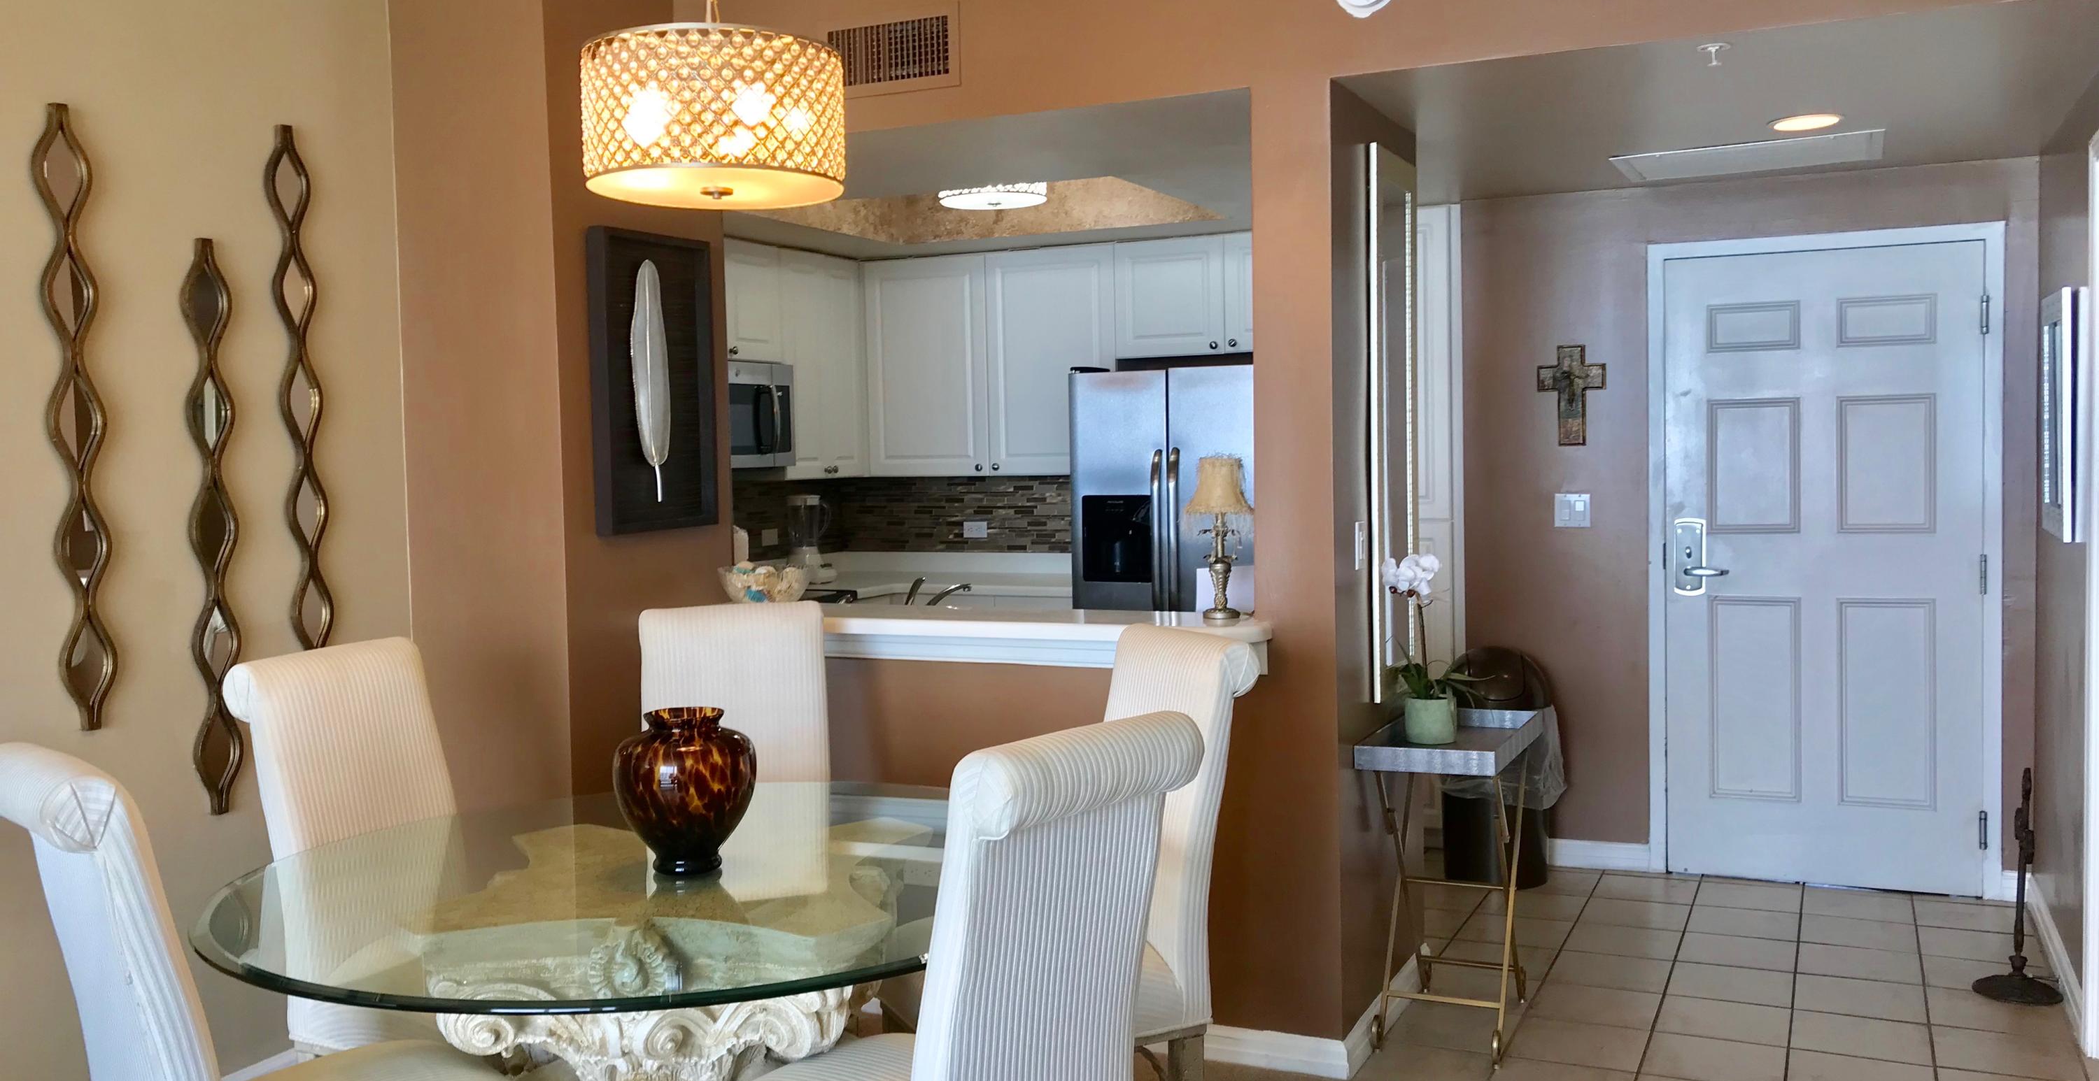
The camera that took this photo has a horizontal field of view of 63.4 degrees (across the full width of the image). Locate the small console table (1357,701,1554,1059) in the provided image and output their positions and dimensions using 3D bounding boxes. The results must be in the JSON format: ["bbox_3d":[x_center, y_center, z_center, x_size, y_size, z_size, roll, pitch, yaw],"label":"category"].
[{"bbox_3d":[1.008,0.835,4.214,0.320,0.752,0.660,1,4,25],"label":"small console table"}]

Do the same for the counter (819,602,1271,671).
[{"bbox_3d":[-0.210,0.236,4.138,1.540,0.115,0.340,1,4,25],"label":"counter"}]

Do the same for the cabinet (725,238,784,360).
[{"bbox_3d":[-1.358,-0.909,6.401,0.330,0.450,0.760,0,4,25],"label":"cabinet"}]

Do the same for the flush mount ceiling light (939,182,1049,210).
[{"bbox_3d":[-0.194,-1.284,5.873,0.390,0.210,0.390,0,4,25],"label":"flush mount ceiling light"}]

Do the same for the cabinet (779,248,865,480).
[{"bbox_3d":[-1.052,-0.709,6.954,0.330,0.897,0.620,1,4,25],"label":"cabinet"}]

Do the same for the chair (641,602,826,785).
[{"bbox_3d":[-0.729,0.725,3.927,0.450,1.090,0.660,-2,3,-7],"label":"chair"}]

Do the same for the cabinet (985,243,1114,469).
[{"bbox_3d":[0.075,-0.729,6.946,0.572,0.907,0.330,1,4,25],"label":"cabinet"}]

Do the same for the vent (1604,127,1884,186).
[{"bbox_3d":[2.057,-1.130,5.001,0.715,0.030,0.550,1,4,25],"label":"vent"}]

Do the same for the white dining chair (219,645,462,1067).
[{"bbox_3d":[-1.193,0.769,3.325,0.660,1.090,0.450,0,4,27],"label":"white dining chair"}]

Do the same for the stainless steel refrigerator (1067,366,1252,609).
[{"bbox_3d":[0.664,0.214,6.521,0.910,1.760,0.800,0,4,25],"label":"stainless steel refrigerator"}]

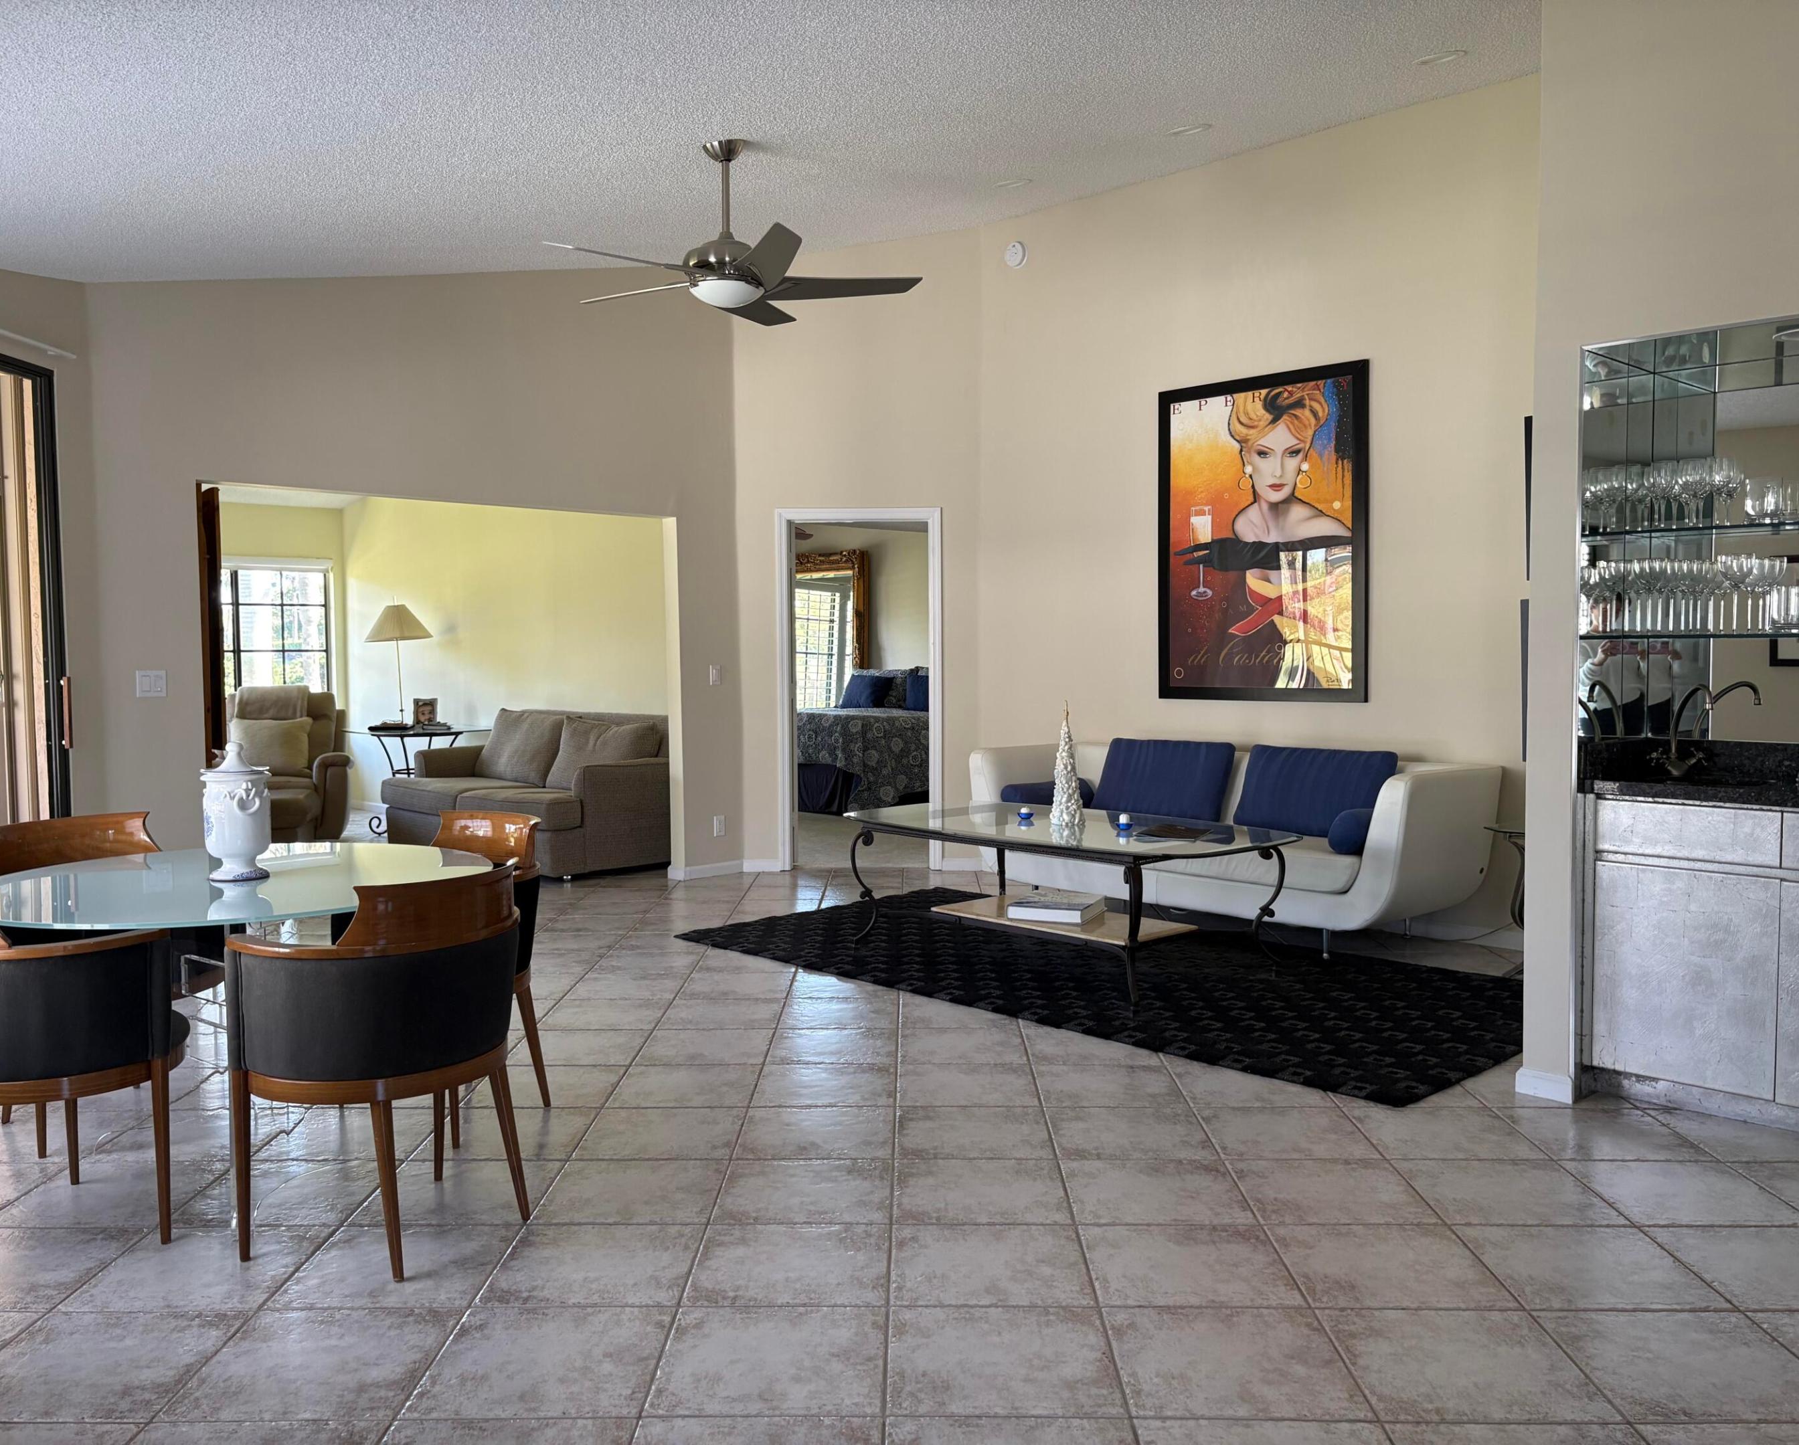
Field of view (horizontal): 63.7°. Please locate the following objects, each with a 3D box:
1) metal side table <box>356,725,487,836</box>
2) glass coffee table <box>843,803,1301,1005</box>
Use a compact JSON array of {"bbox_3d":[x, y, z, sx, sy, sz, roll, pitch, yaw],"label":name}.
[{"bbox_3d":[-3.329,0.430,10.033,1.000,0.757,1.000,-1,3,-18],"label":"metal side table"},{"bbox_3d":[0.643,0.714,5.987,1.000,0.540,1.800,-3,4,-44],"label":"glass coffee table"}]

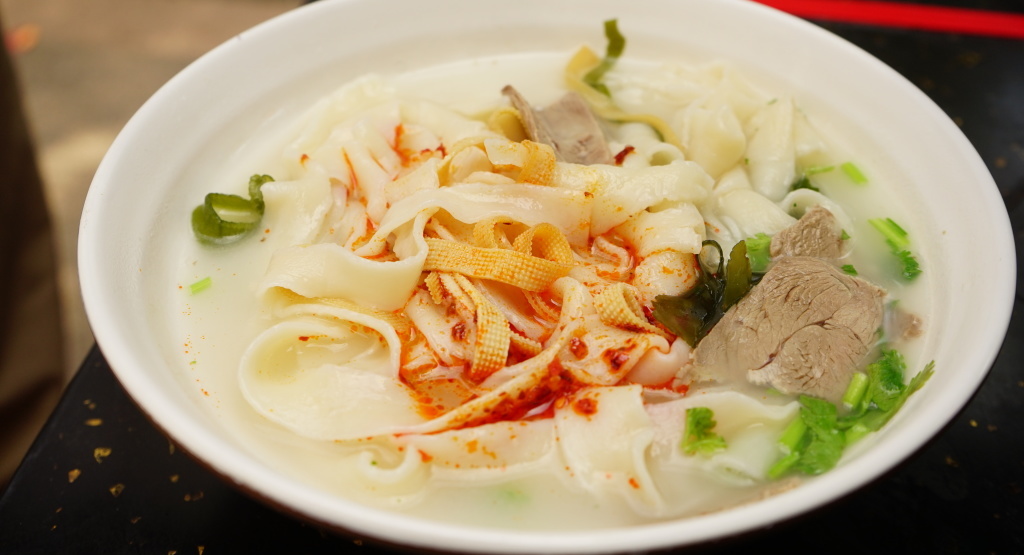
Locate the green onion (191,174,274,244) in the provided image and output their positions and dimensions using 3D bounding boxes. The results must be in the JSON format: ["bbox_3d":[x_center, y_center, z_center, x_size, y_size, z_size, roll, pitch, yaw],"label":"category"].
[{"bbox_3d":[-0.077,-0.017,0.312,0.019,0.010,0.020,0,42,0],"label":"green onion"}]

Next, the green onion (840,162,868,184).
[{"bbox_3d":[0.100,-0.030,0.333,0.004,0.003,0.010,-11,43,-12],"label":"green onion"}]

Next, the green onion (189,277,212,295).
[{"bbox_3d":[-0.081,0.002,0.296,0.003,0.003,0.006,33,51,31],"label":"green onion"}]

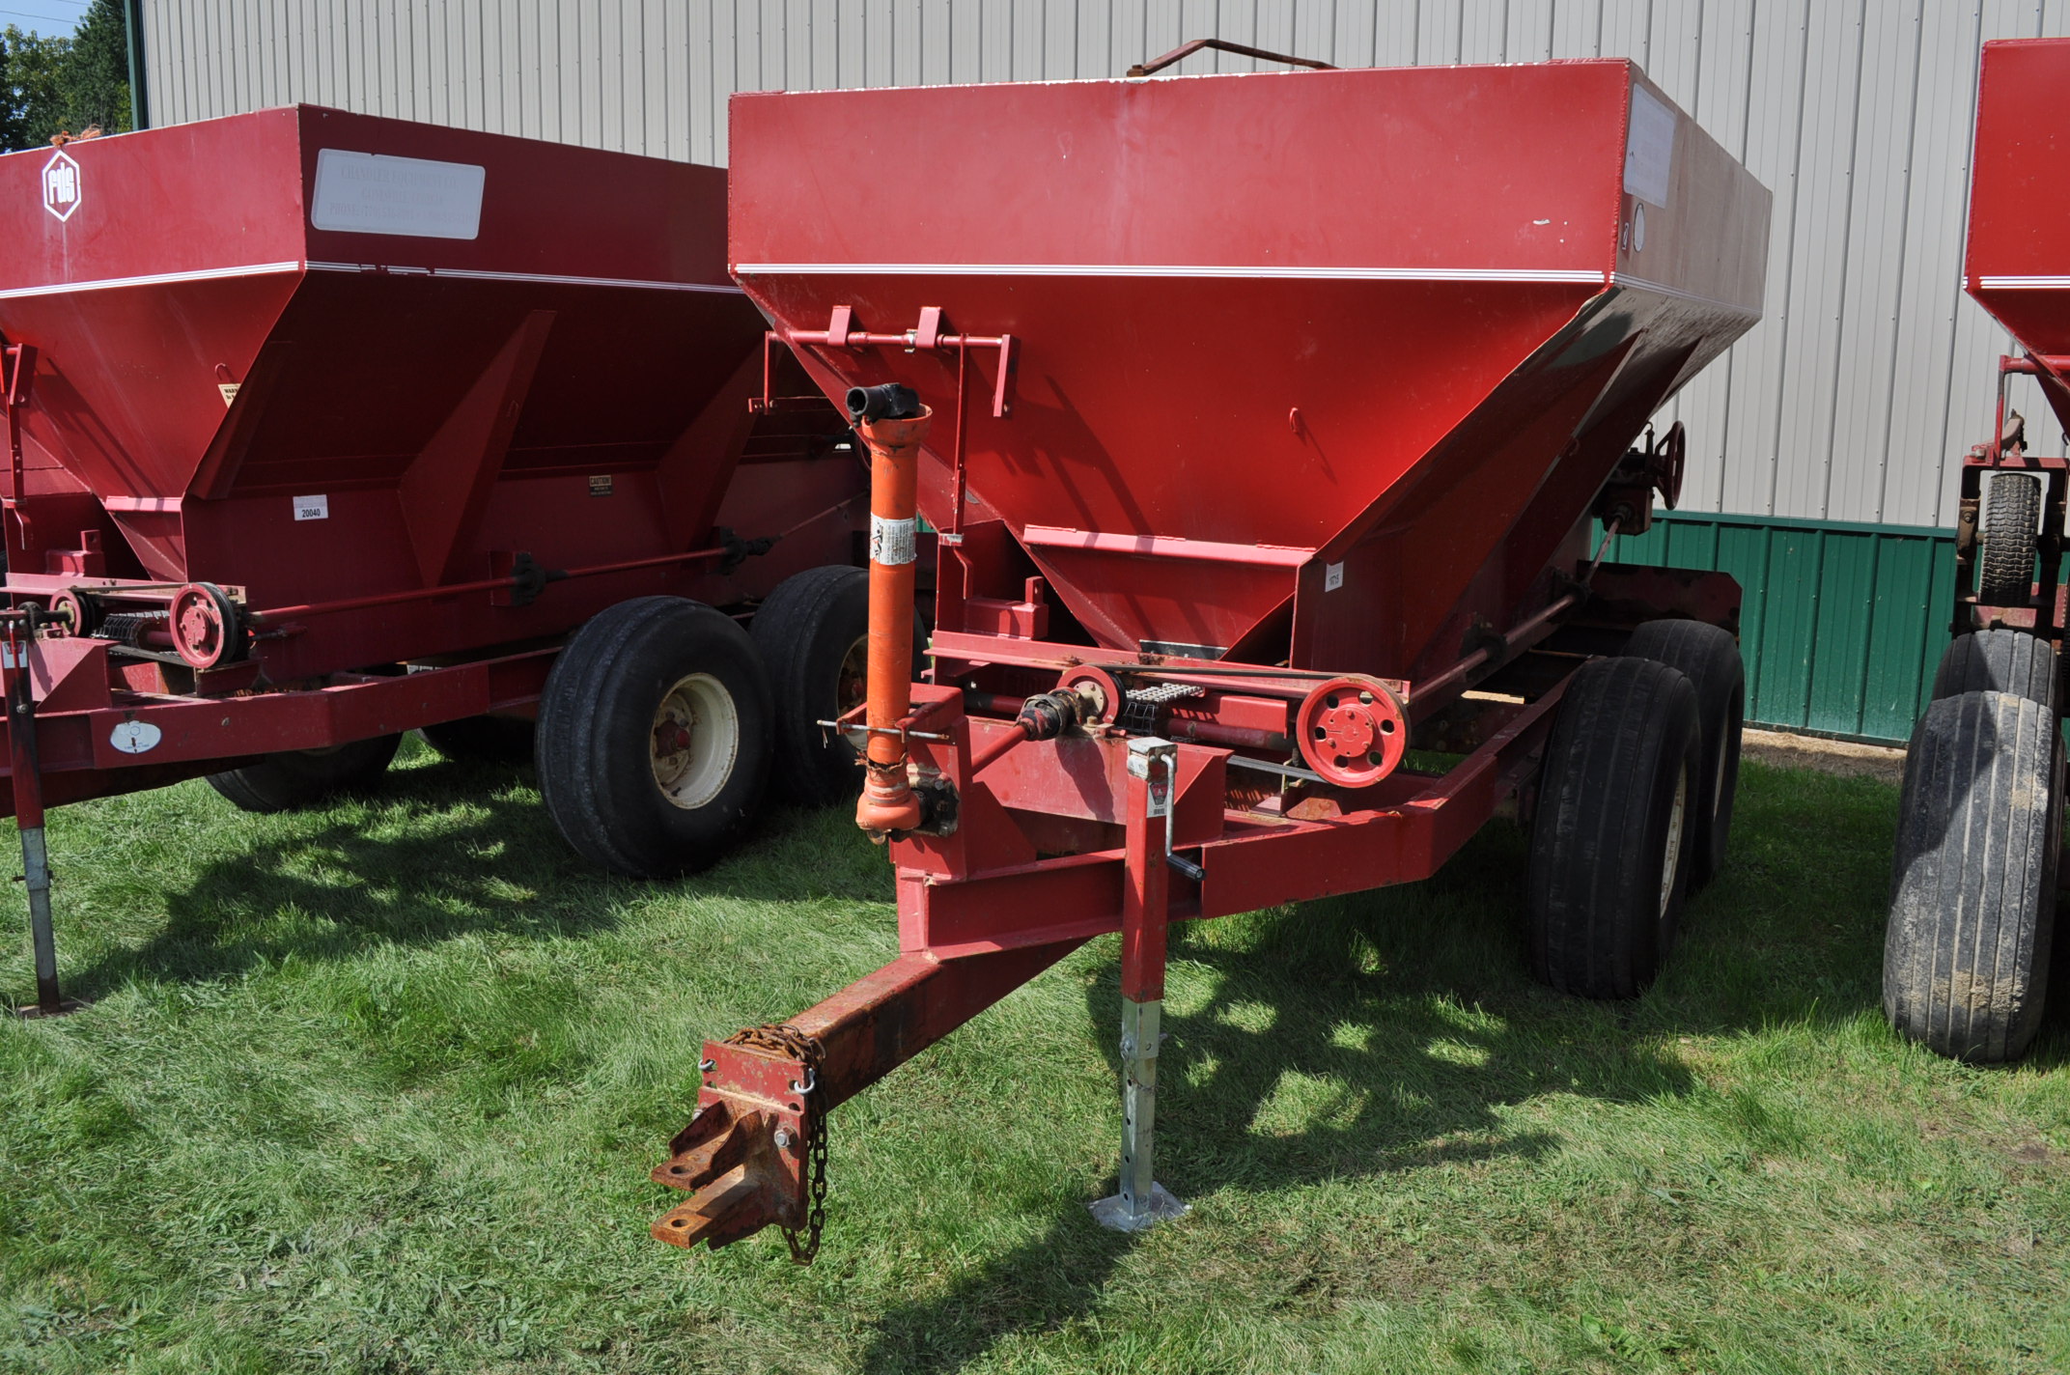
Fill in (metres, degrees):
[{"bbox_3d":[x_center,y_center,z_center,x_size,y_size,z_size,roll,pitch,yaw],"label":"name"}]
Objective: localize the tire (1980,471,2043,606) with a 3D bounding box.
[{"bbox_3d":[2.871,-0.438,5.072,0.151,0.392,0.392,7,12,30],"label":"tire"}]

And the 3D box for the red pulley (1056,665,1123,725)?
[{"bbox_3d":[0.122,0.027,3.610,0.145,0.145,0.065,8,13,27],"label":"red pulley"}]

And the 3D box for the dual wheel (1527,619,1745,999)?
[{"bbox_3d":[1.724,0.295,4.869,0.316,0.880,1.808,8,13,27],"label":"dual wheel"}]

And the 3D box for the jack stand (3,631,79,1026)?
[{"bbox_3d":[-2.500,0.340,4.321,0.145,0.981,0.155,-6,12,-31],"label":"jack stand"}]

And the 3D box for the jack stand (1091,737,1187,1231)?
[{"bbox_3d":[0.206,0.568,3.320,0.145,0.943,0.155,-7,13,-35],"label":"jack stand"}]

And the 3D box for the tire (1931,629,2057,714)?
[{"bbox_3d":[2.737,0.273,4.937,0.329,0.886,0.886,7,12,30],"label":"tire"}]

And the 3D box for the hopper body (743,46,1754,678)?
[{"bbox_3d":[0.806,-0.885,4.800,2.009,1.193,2.750,8,13,27],"label":"hopper body"}]

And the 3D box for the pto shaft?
[{"bbox_3d":[-0.246,-0.131,2.922,0.125,0.755,0.125,2,12,0],"label":"pto shaft"}]

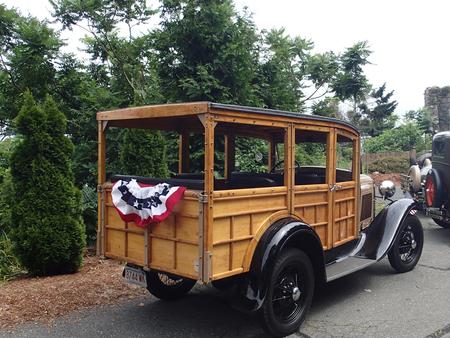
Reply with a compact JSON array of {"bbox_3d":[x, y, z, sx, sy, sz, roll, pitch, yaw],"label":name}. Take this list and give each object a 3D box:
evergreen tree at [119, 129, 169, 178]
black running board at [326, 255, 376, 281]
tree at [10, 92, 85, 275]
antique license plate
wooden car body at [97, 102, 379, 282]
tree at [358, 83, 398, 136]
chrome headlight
[{"bbox_3d":[-1.322,0.152,6.750,0.950,2.300,0.950,0,1,-11],"label":"evergreen tree"},{"bbox_3d":[1.137,0.972,4.031,0.260,0.060,1.050,1,1,43],"label":"black running board"},{"bbox_3d":[-2.324,0.163,5.450,0.960,2.320,0.940,0,1,-23],"label":"tree"},{"bbox_3d":[-0.746,0.901,3.471,0.305,0.152,0.020,1,1,43],"label":"antique license plate"},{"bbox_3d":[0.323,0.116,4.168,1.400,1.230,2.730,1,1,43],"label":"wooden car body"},{"bbox_3d":[8.100,-1.750,22.000,2.700,5.000,2.700,0,1,20],"label":"tree"},{"bbox_3d":[2.225,0.278,5.700,0.230,0.230,0.190,1,1,43],"label":"chrome headlight"}]

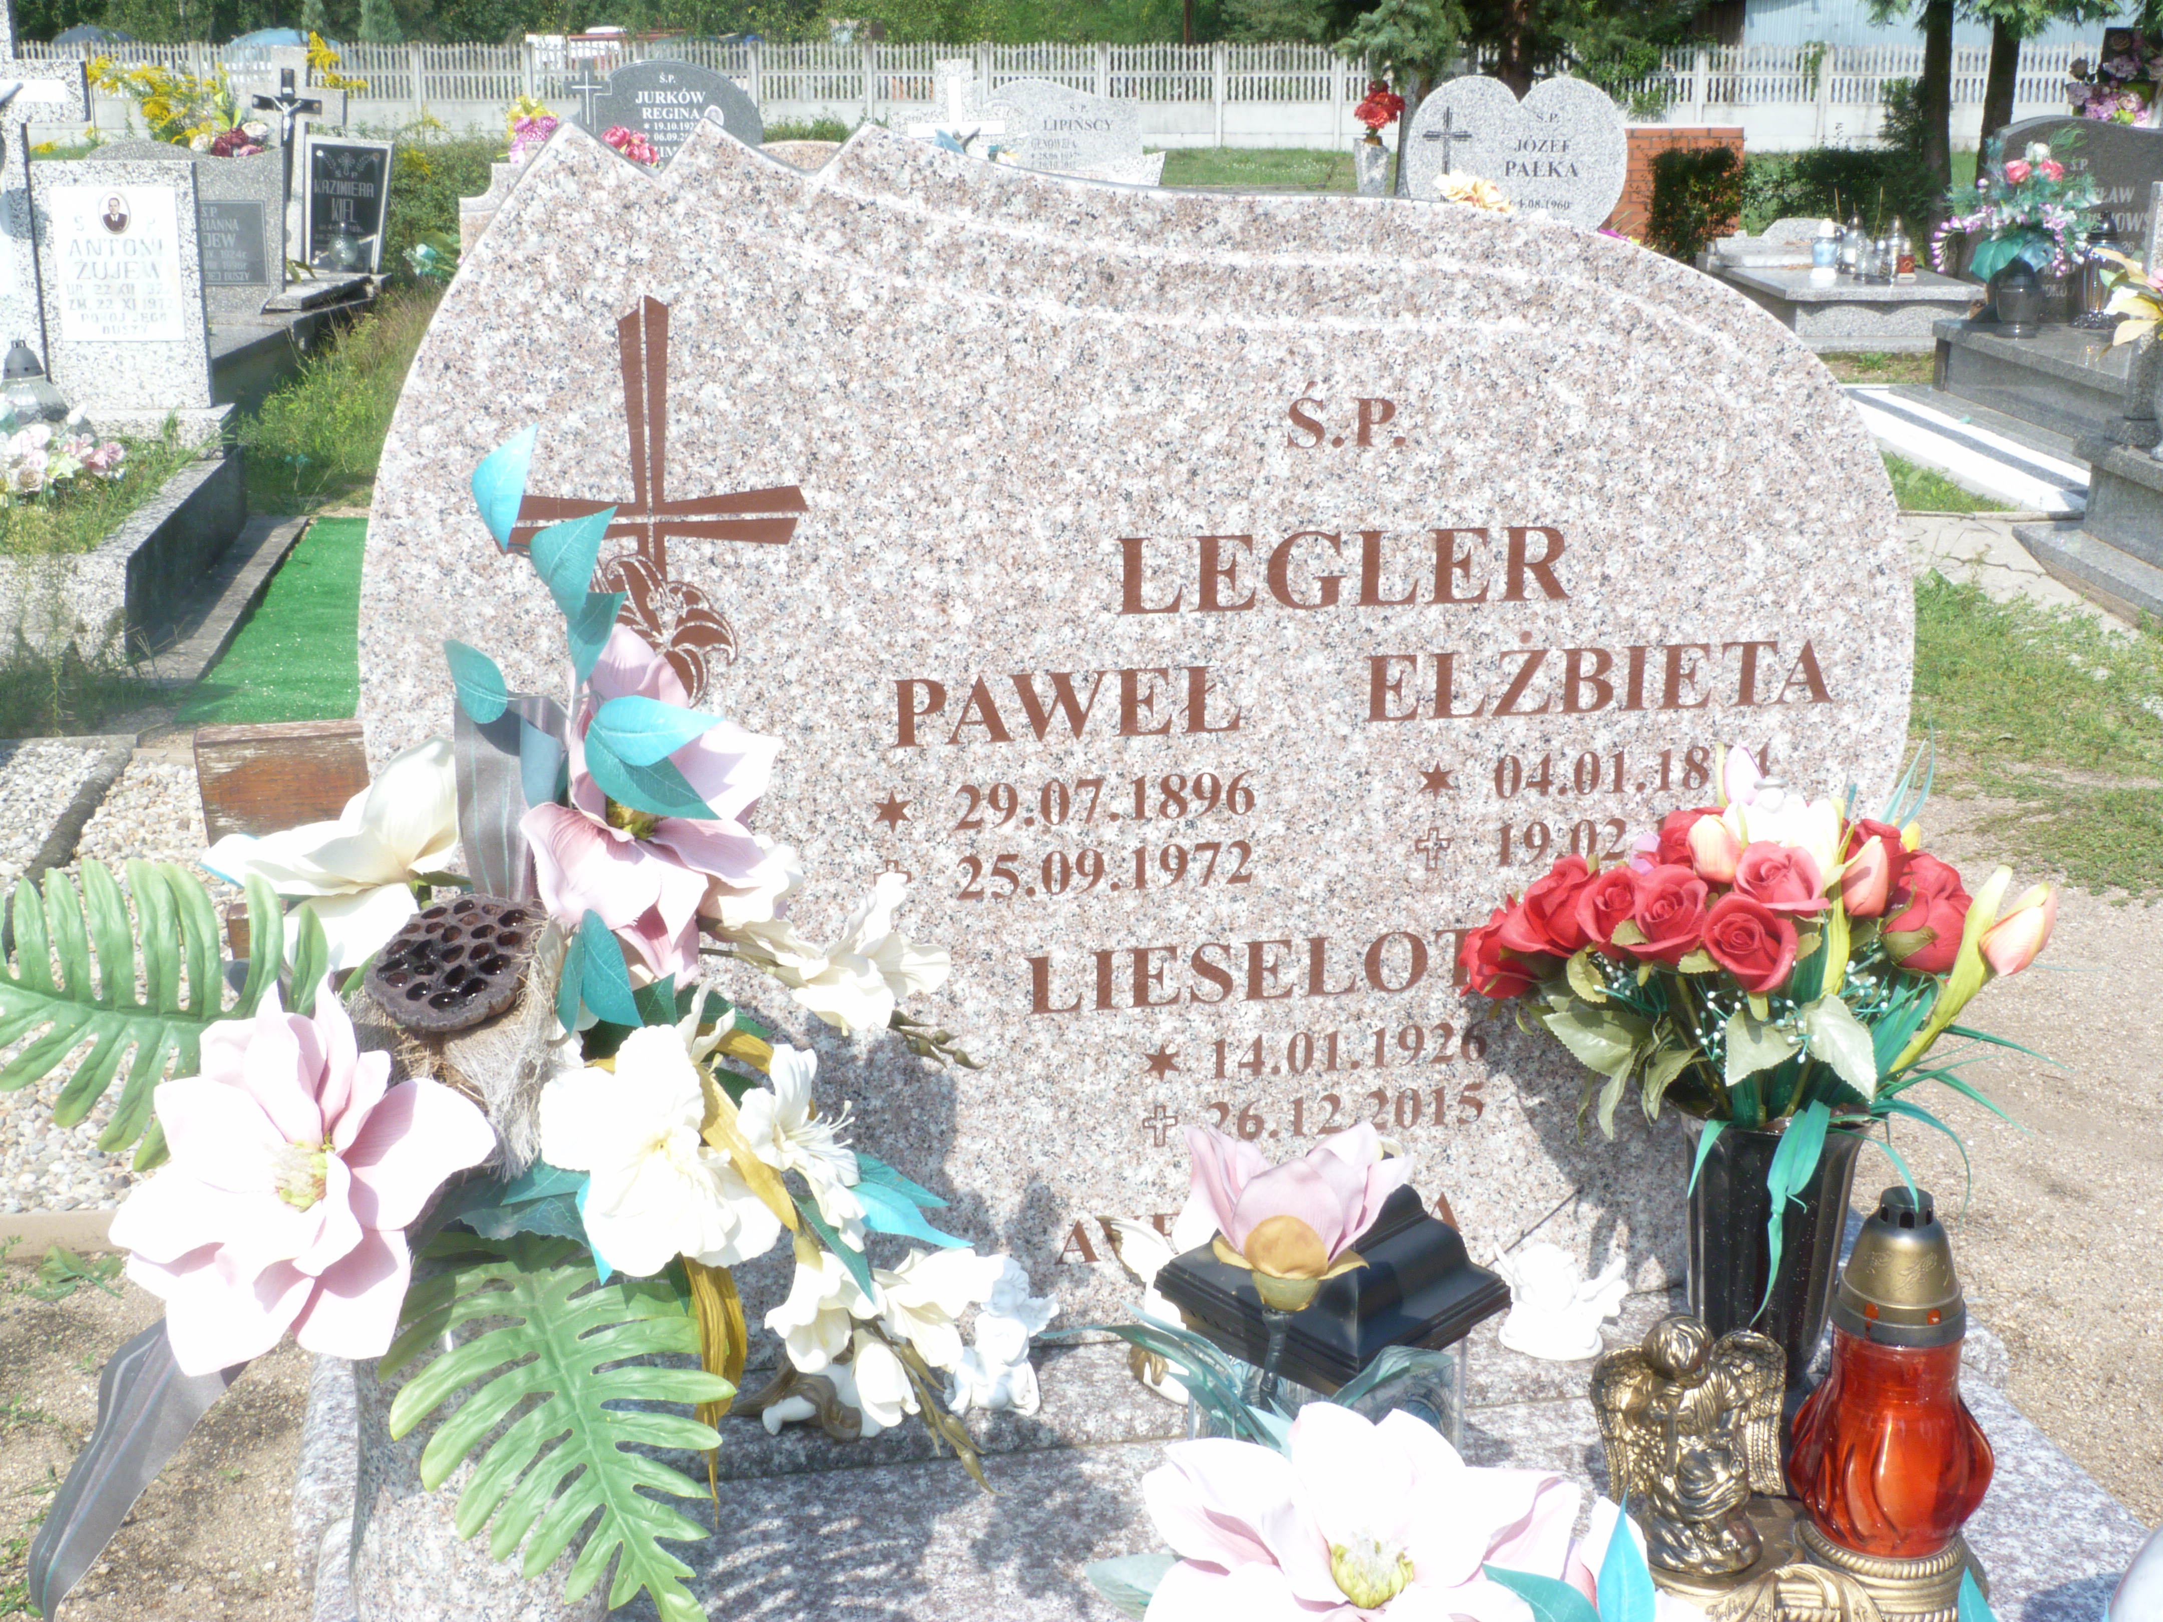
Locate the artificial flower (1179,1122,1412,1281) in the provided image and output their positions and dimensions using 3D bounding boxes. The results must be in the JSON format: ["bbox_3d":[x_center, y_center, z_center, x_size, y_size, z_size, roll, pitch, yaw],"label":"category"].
[{"bbox_3d":[0.115,0.201,1.407,0.122,0.078,0.110,-3,16,-11],"label":"artificial flower"}]

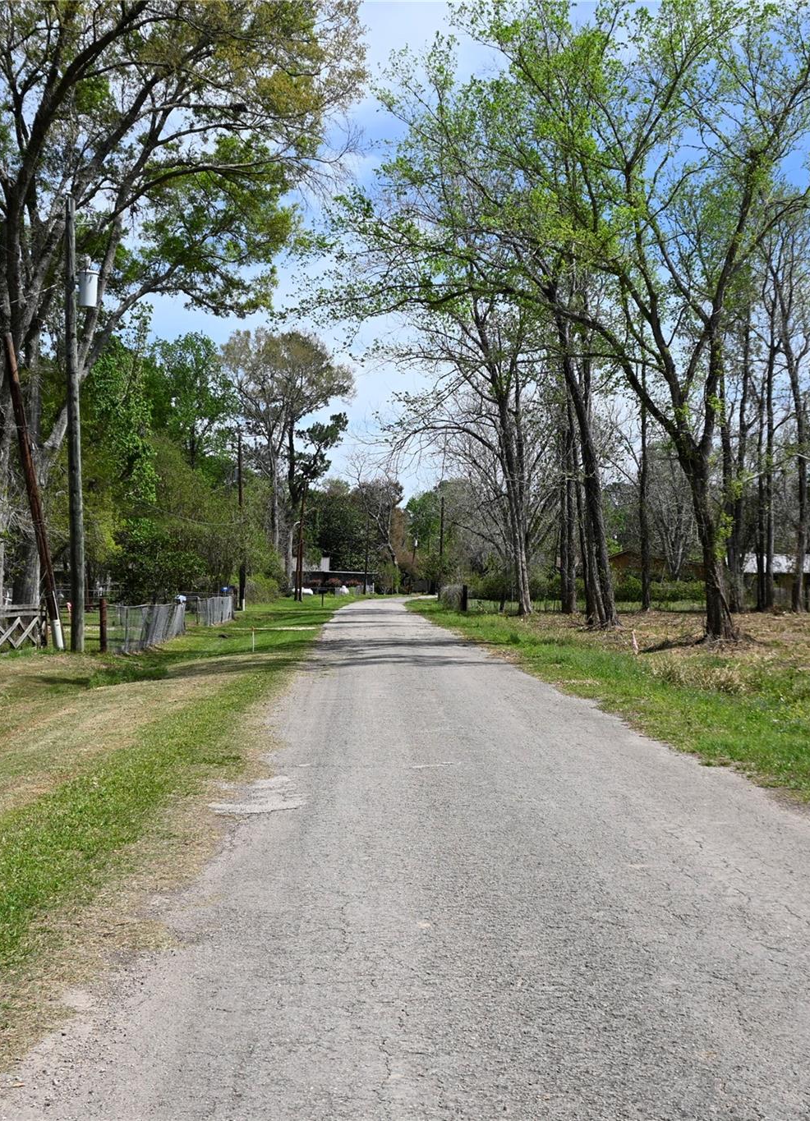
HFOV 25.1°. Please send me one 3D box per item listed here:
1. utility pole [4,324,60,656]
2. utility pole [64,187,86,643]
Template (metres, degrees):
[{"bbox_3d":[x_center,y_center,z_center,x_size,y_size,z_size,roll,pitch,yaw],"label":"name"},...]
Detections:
[{"bbox_3d":[-8.288,-1.582,40.536,0.250,7.170,0.250,-9,-1,0],"label":"utility pole"},{"bbox_3d":[-7.178,-2.960,39.550,0.290,9.970,0.290,-1,-1,0],"label":"utility pole"}]

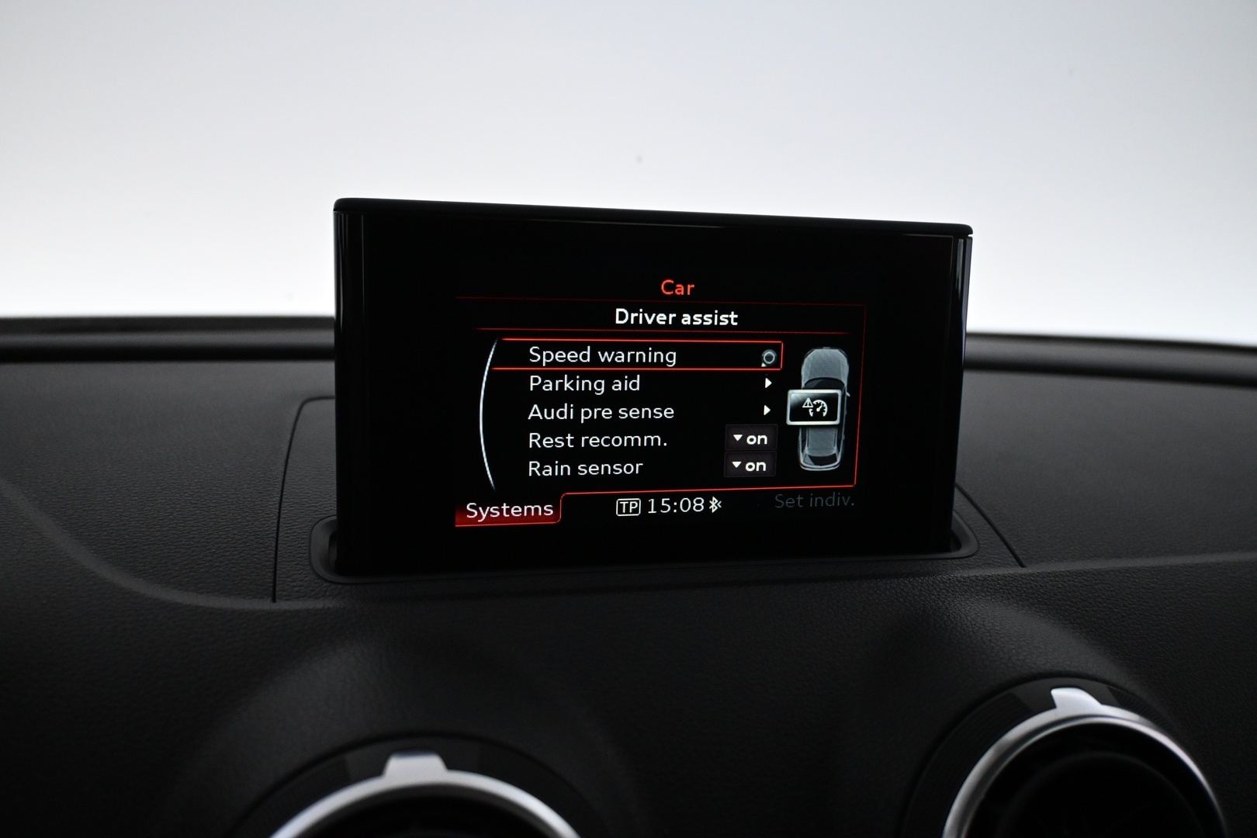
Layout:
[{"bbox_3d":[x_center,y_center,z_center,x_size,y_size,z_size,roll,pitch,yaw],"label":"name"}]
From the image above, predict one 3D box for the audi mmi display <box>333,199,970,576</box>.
[{"bbox_3d":[0.011,-0.007,0.319,0.192,0.106,0.015,0,7,-13],"label":"audi mmi display"}]

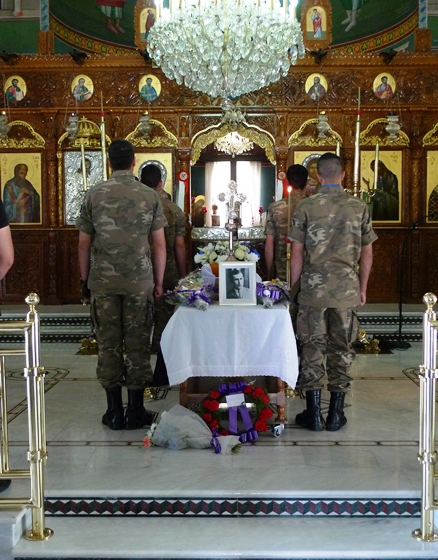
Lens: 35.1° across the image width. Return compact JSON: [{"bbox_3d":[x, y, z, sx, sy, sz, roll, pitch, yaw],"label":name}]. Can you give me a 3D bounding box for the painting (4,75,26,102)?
[{"bbox_3d":[-2.613,-2.460,8.899,0.287,0.348,0.050,0,4,1],"label":"painting"}]

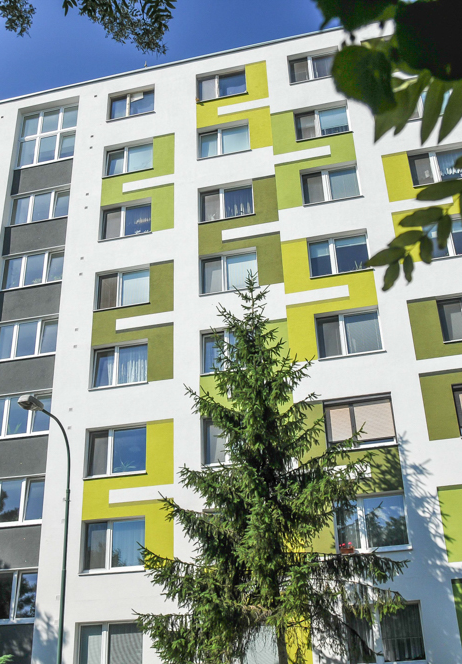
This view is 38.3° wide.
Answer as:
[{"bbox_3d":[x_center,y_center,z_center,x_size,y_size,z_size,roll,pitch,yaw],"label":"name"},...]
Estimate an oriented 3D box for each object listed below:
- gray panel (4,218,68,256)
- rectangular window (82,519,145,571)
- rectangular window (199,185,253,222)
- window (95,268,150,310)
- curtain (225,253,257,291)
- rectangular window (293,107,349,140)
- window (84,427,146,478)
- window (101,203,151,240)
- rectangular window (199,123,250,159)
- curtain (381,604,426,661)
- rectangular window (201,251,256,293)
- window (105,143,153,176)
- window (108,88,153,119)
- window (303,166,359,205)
[{"bbox_3d":[-7.307,-3.556,25.000,2.620,1.250,0.140,-8,-26,12],"label":"gray panel"},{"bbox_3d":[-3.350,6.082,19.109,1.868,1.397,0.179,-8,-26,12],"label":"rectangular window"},{"bbox_3d":[-0.161,-4.515,23.332,1.981,1.500,0.150,-8,-26,12],"label":"rectangular window"},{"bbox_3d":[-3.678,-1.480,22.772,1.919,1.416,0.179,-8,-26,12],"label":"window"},{"bbox_3d":[0.390,-1.949,22.109,1.071,1.389,0.099,-8,-26,12],"label":"curtain"},{"bbox_3d":[3.268,-7.459,23.788,1.919,1.448,0.150,-8,-26,12],"label":"rectangular window"},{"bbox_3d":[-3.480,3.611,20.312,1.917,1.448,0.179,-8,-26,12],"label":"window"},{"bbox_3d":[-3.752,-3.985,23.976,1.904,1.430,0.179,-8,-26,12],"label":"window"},{"bbox_3d":[-0.253,-6.962,24.644,1.886,1.407,0.160,-8,-26,12],"label":"rectangular window"},{"bbox_3d":[4.258,7.484,16.595,1.042,1.349,0.099,-8,-26,12],"label":"curtain"},{"bbox_3d":[-0.064,-1.966,22.100,1.971,1.542,0.150,-8,-26,12],"label":"rectangular window"},{"bbox_3d":[-3.870,-6.455,25.389,1.883,1.407,0.160,-8,-26,12],"label":"window"},{"bbox_3d":[-3.932,-9.027,26.494,1.970,1.460,0.150,-8,-26,12],"label":"window"},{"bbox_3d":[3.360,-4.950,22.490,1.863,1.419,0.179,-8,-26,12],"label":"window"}]

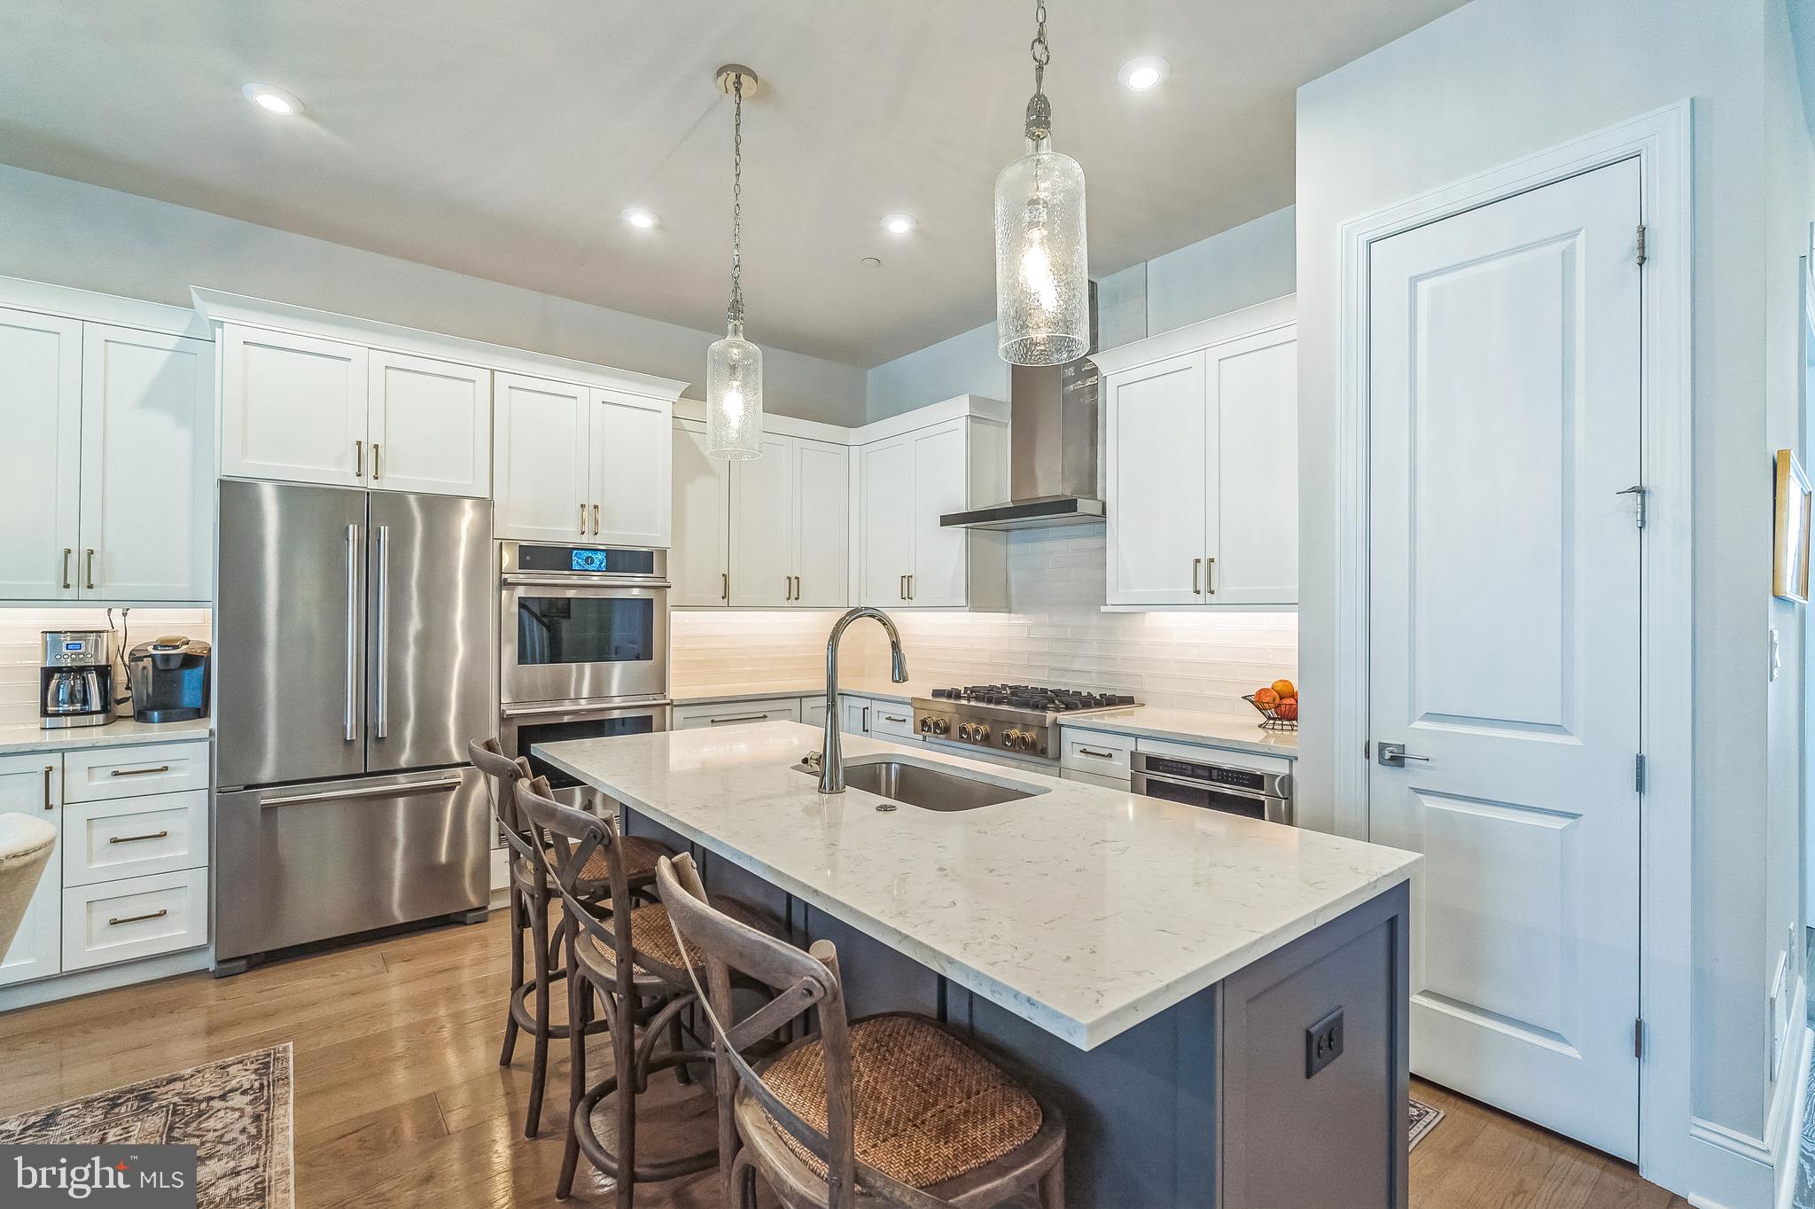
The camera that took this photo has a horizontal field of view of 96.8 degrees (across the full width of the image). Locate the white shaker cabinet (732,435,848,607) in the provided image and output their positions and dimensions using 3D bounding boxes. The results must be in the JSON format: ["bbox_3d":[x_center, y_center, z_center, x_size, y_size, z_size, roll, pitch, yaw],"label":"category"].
[{"bbox_3d":[-0.804,-0.497,5.012,0.842,1.035,0.345,0,0,-40],"label":"white shaker cabinet"}]

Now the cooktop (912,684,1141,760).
[{"bbox_3d":[0.564,0.549,3.950,0.700,0.220,0.908,1,-1,-39],"label":"cooktop"}]

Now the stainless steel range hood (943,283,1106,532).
[{"bbox_3d":[0.662,-1.023,4.028,0.505,1.236,0.914,1,-1,-39],"label":"stainless steel range hood"}]

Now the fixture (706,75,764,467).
[{"bbox_3d":[-0.536,-1.062,2.520,0.176,1.188,0.176,0,0,0],"label":"fixture"}]

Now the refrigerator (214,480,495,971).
[{"bbox_3d":[-2.349,0.460,3.450,0.908,1.822,0.690,0,0,-40],"label":"refrigerator"}]

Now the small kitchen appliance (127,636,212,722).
[{"bbox_3d":[-2.932,0.288,3.227,0.255,0.330,0.330,0,0,-40],"label":"small kitchen appliance"}]

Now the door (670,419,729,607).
[{"bbox_3d":[-1.199,-0.507,4.521,0.425,1.037,0.025,1,0,-39],"label":"door"}]

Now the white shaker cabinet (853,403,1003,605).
[{"bbox_3d":[0.134,-0.499,4.815,0.335,1.070,1.010,1,-1,-39],"label":"white shaker cabinet"}]

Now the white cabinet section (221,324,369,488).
[{"bbox_3d":[-2.341,-0.750,3.103,0.444,0.562,0.022,0,0,-40],"label":"white cabinet section"}]

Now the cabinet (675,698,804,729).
[{"bbox_3d":[-1.090,0.948,4.545,0.750,0.860,0.650,0,0,-40],"label":"cabinet"}]

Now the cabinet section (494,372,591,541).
[{"bbox_3d":[-1.655,-0.656,3.671,0.409,0.732,0.022,0,0,-40],"label":"cabinet section"}]

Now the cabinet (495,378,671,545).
[{"bbox_3d":[-1.686,-0.660,4.038,0.809,0.735,0.595,1,-1,-39],"label":"cabinet"}]

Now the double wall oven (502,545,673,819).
[{"bbox_3d":[-1.665,0.391,3.997,0.764,1.337,0.640,0,0,-40],"label":"double wall oven"}]

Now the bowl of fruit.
[{"bbox_3d":[1.444,0.393,3.103,0.280,0.176,0.280,0,-1,0],"label":"bowl of fruit"}]

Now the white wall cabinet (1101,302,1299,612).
[{"bbox_3d":[1.333,-0.547,3.387,0.370,1.160,1.025,0,0,-40],"label":"white wall cabinet"}]

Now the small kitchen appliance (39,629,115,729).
[{"bbox_3d":[-3.166,0.285,3.093,0.193,0.358,0.235,1,-1,-39],"label":"small kitchen appliance"}]

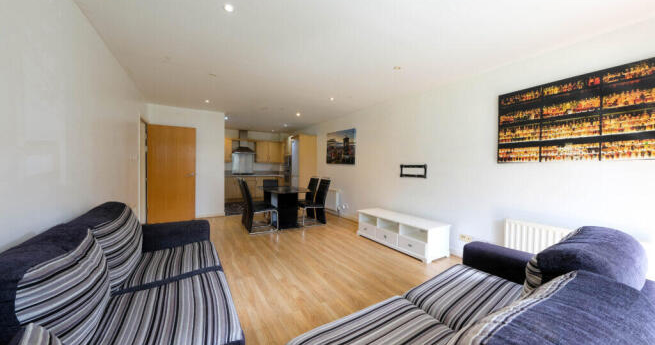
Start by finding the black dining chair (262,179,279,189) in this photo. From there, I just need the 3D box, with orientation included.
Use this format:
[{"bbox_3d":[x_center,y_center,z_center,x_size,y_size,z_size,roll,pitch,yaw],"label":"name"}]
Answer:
[{"bbox_3d":[-1.365,0.599,5.351,0.430,0.940,0.620,0,1,-31],"label":"black dining chair"}]

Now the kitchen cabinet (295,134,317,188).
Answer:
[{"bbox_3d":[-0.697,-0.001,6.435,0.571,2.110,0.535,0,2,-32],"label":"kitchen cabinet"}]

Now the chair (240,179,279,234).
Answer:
[{"bbox_3d":[-1.302,0.609,4.138,0.650,0.960,0.440,0,1,-31],"label":"chair"}]

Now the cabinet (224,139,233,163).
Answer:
[{"bbox_3d":[-3.192,-0.697,6.845,0.420,0.720,0.330,0,1,-31],"label":"cabinet"}]

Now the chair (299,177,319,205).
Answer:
[{"bbox_3d":[-0.572,0.608,5.142,0.620,0.950,0.440,0,1,-31],"label":"chair"}]

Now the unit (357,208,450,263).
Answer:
[{"bbox_3d":[1.125,0.930,3.466,0.485,0.440,1.390,0,1,-31],"label":"unit"}]

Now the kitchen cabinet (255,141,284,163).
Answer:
[{"bbox_3d":[-2.039,-0.684,7.568,0.960,0.710,0.330,0,1,-31],"label":"kitchen cabinet"}]

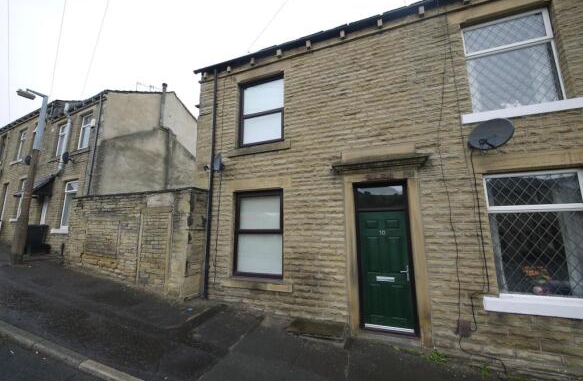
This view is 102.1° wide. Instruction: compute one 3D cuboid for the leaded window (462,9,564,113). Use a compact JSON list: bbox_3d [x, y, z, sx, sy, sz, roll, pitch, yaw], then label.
[{"bbox_3d":[3.591,-2.114,3.914,1.160,1.615,0.080,-4,-9,20],"label":"leaded window"}]

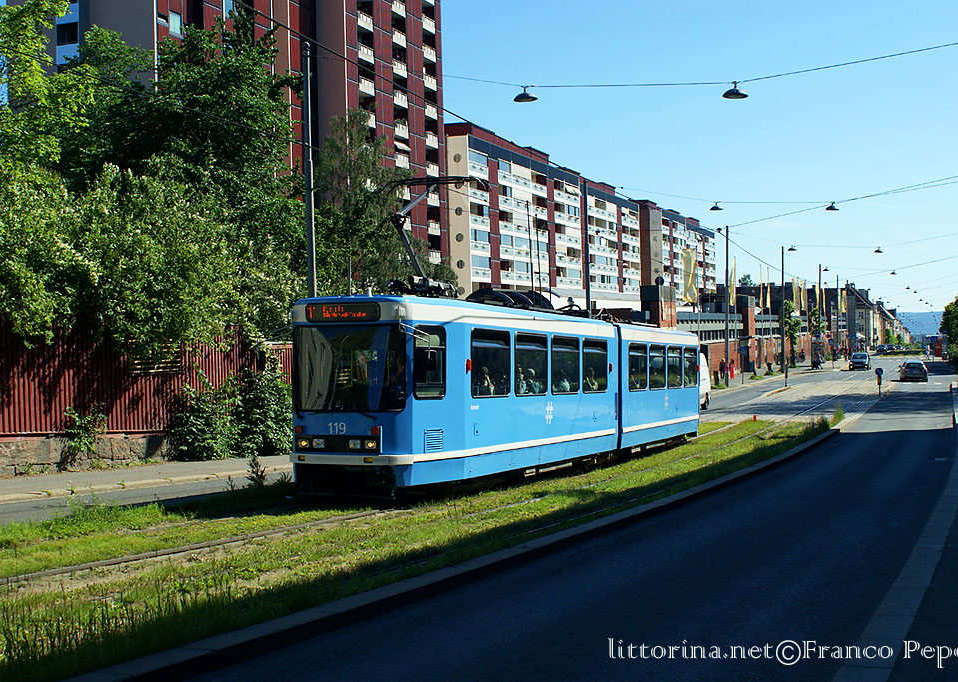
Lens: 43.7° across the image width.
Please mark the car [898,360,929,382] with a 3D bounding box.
[{"bbox_3d":[30.835,2.105,84.593,1.790,1.460,4.300,-1,1,22],"label":"car"}]

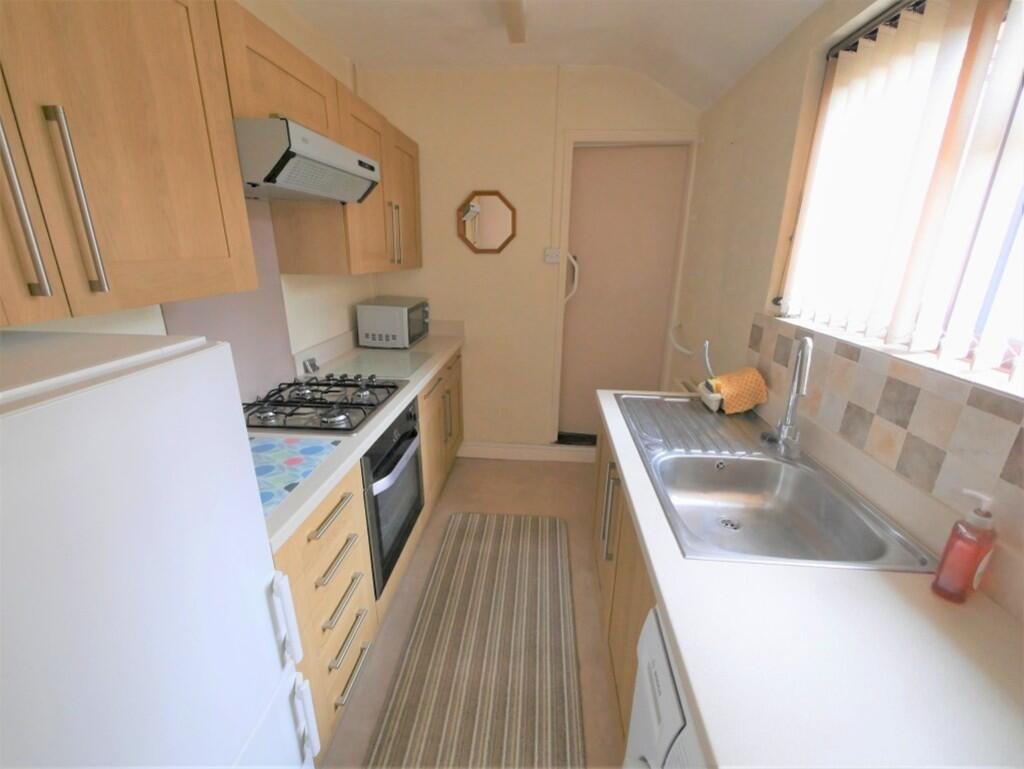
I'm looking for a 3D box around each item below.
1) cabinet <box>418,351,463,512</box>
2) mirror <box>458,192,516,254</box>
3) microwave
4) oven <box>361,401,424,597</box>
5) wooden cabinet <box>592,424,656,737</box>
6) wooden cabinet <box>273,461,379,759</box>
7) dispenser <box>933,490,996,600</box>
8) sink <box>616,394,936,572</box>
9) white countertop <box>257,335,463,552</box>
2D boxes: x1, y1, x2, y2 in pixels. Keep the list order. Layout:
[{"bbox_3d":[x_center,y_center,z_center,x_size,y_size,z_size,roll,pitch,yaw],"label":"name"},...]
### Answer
[{"bbox_3d":[-0.670,0.240,2.496,0.560,0.810,0.990,2,18,4],"label":"cabinet"},{"bbox_3d":[-0.157,-1.001,2.562,0.370,0.365,0.025,2,18,4],"label":"mirror"},{"bbox_3d":[-0.732,-0.390,2.571,0.325,0.250,0.430,4,18,8],"label":"microwave"},{"bbox_3d":[-0.707,0.386,1.698,0.550,0.595,0.595,2,18,4],"label":"oven"},{"bbox_3d":[0.622,0.620,1.389,0.540,0.810,0.980,2,18,5],"label":"wooden cabinet"},{"bbox_3d":[-0.776,0.658,1.212,0.560,0.810,0.475,2,18,4],"label":"wooden cabinet"},{"bbox_3d":[0.774,0.279,0.707,0.055,0.187,0.055,-7,19,-21],"label":"dispenser"},{"bbox_3d":[0.608,0.278,1.258,0.470,0.160,0.950,2,18,5],"label":"sink"},{"bbox_3d":[-0.703,0.009,1.833,0.590,0.040,2.120,2,18,4],"label":"white countertop"}]

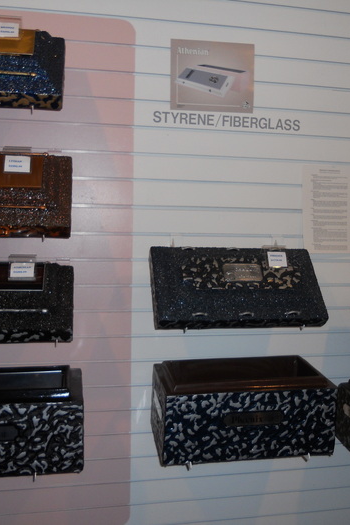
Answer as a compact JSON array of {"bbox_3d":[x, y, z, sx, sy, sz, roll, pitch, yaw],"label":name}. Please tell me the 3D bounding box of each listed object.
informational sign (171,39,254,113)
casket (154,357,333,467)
[{"bbox_3d":[0.113,-0.552,1.622,0.255,0.203,0.010,0,5,-12],"label":"informational sign"},{"bbox_3d":[0.189,0.417,1.589,0.478,0.206,0.255,0,8,-10],"label":"casket"}]

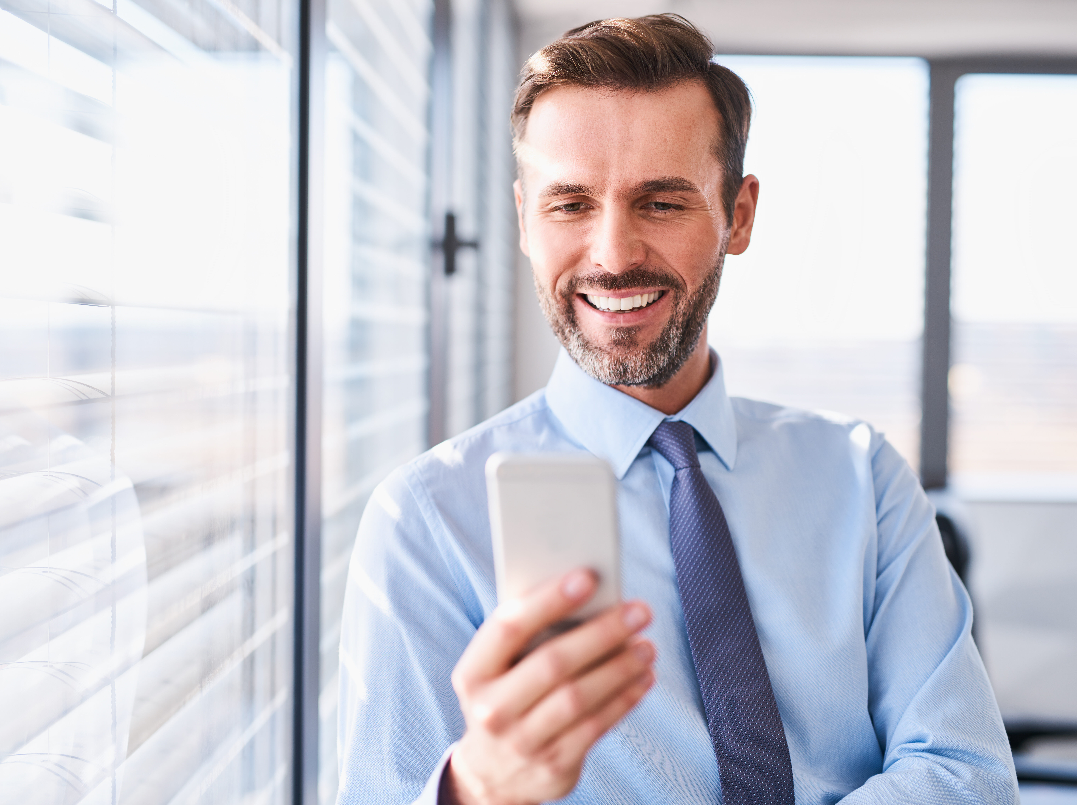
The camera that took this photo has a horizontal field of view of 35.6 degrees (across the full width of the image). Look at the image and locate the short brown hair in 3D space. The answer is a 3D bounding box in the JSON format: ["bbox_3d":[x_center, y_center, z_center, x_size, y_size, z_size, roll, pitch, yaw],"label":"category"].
[{"bbox_3d":[0.073,-0.200,1.265,0.174,0.178,0.195,-2,8,11],"label":"short brown hair"}]

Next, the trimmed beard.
[{"bbox_3d":[0.064,-0.064,1.197,0.138,0.108,0.100,-2,8,11],"label":"trimmed beard"}]

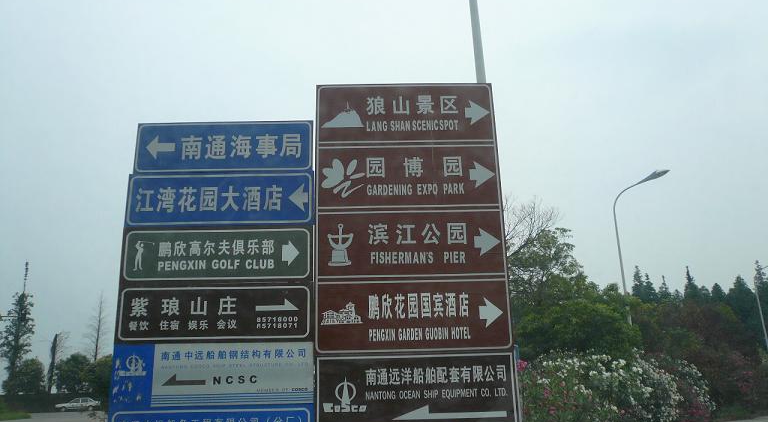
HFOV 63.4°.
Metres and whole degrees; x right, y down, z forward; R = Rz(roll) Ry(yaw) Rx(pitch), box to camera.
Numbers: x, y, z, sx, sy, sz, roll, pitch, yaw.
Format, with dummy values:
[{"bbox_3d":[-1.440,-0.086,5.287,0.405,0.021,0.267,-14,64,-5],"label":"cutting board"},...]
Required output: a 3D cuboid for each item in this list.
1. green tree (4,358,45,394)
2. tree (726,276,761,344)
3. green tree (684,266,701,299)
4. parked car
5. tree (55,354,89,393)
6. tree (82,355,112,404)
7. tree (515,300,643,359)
[{"bbox_3d":[-39.464,18.918,67.487,4.010,5.856,4.010,8,-19,-28],"label":"green tree"},{"bbox_3d":[27.359,9.366,45.729,3.600,9.352,3.600,-11,-19,29],"label":"tree"},{"bbox_3d":[28.023,10.715,54.449,3.000,11.713,3.000,-10,-18,25],"label":"green tree"},{"bbox_3d":[-32.511,20.612,66.000,4.250,1.400,1.670,-1,-17,-2],"label":"parked car"},{"bbox_3d":[-35.310,19.217,69.677,3.658,6.318,3.658,7,-18,-25],"label":"tree"},{"bbox_3d":[-30.712,18.401,66.398,3.344,5.770,3.344,6,-18,-23],"label":"tree"},{"bbox_3d":[5.576,4.329,17.110,3.354,3.788,3.354,-7,-17,16],"label":"tree"}]

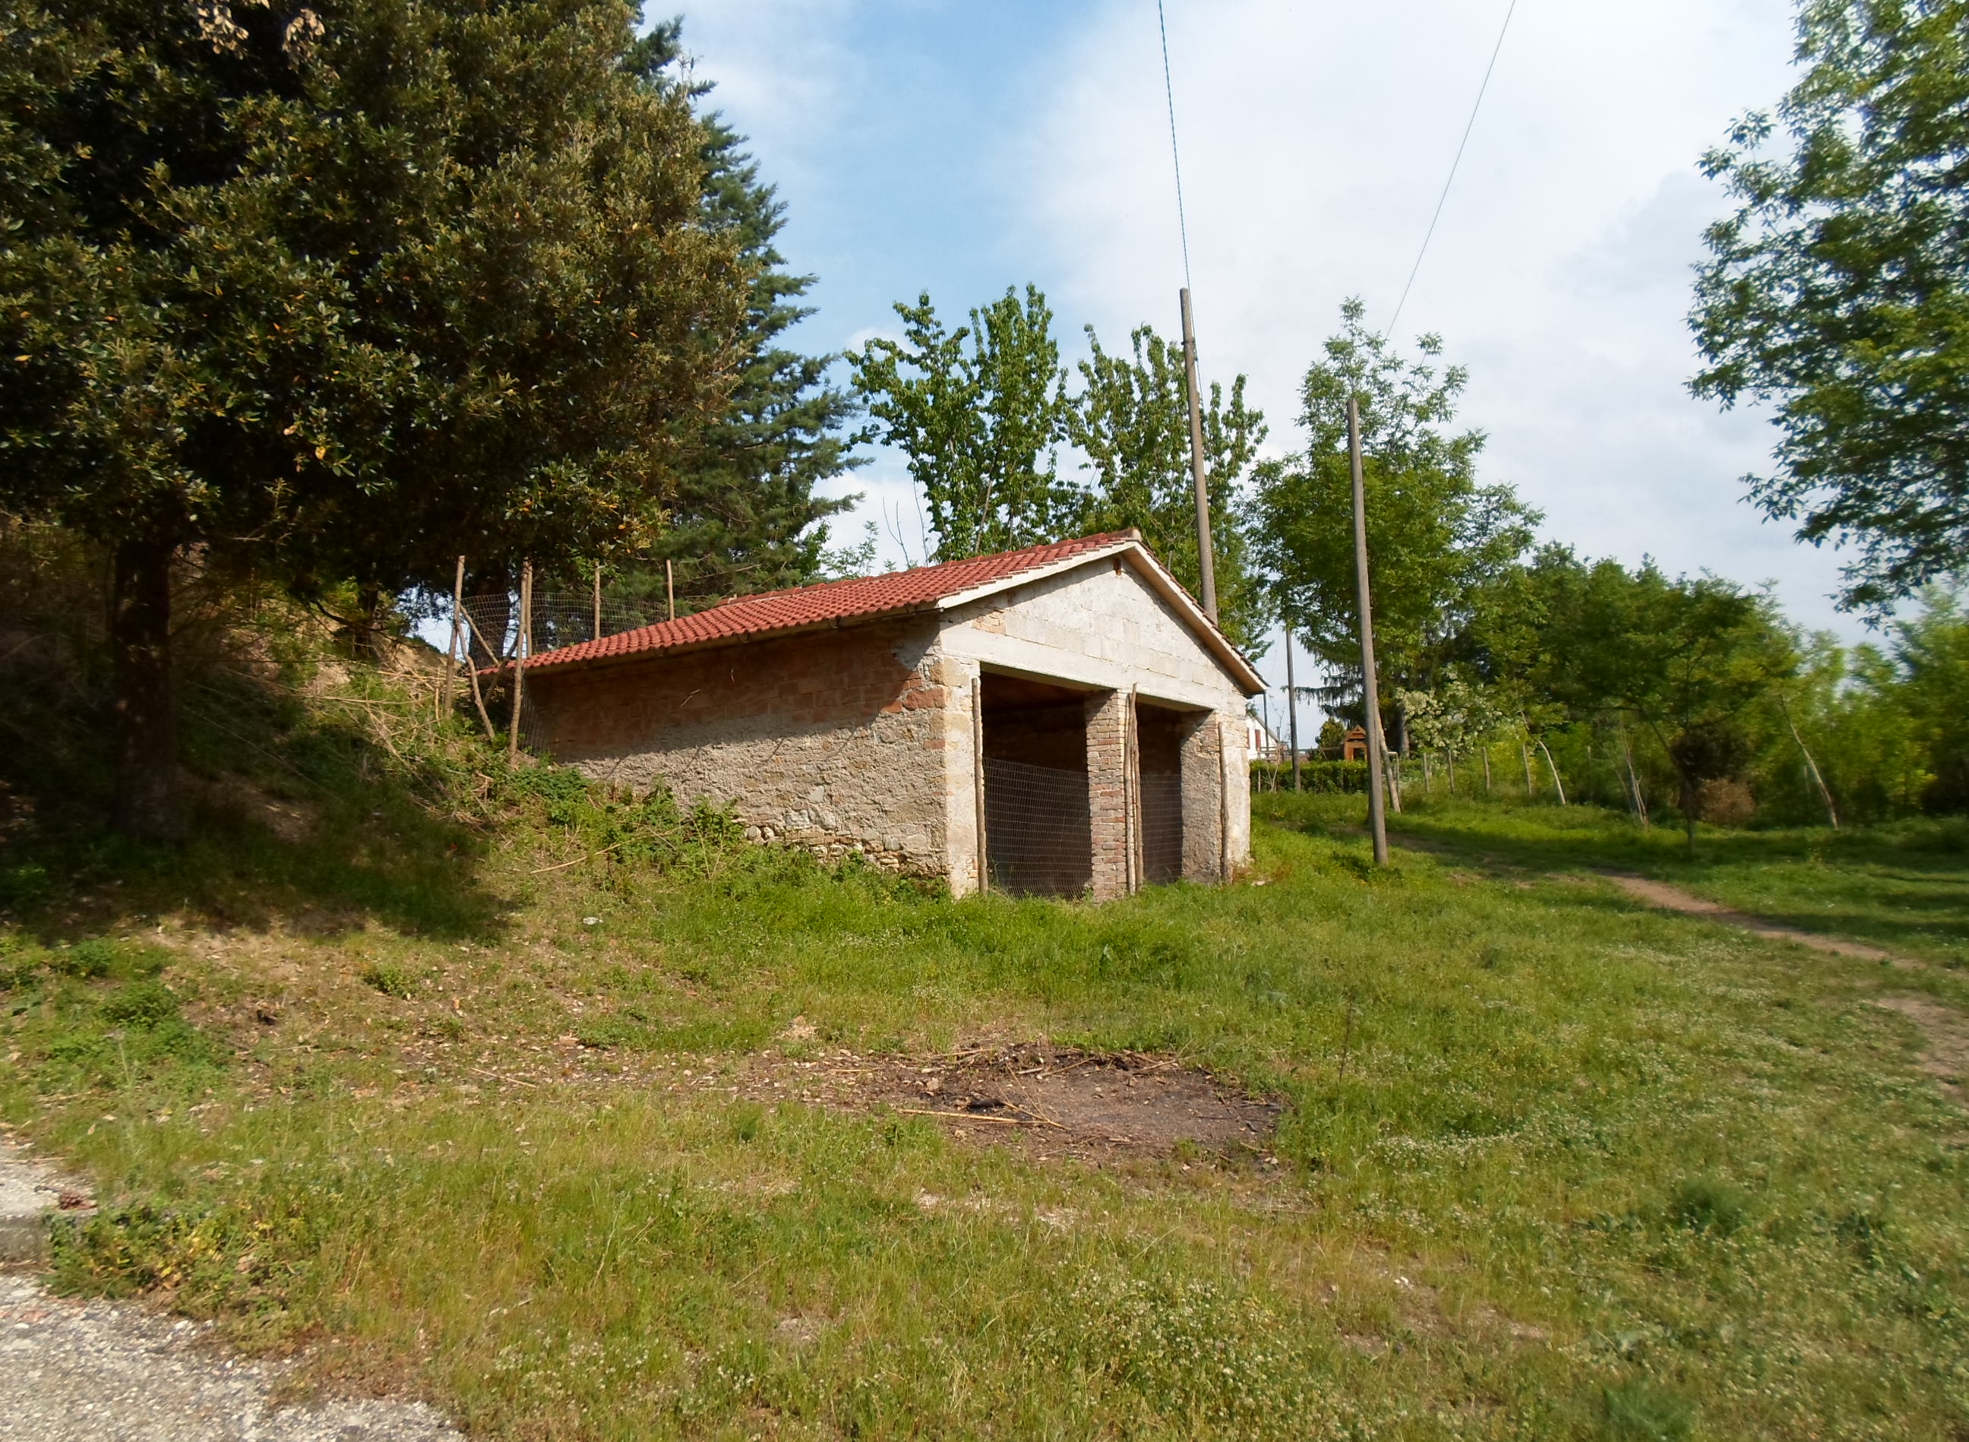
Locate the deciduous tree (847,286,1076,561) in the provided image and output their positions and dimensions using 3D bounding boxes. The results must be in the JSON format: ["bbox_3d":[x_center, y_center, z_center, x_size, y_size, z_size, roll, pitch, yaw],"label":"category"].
[{"bbox_3d":[-0.427,-2.927,22.964,3.600,8.466,3.400,-2,-6,0],"label":"deciduous tree"}]

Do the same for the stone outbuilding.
[{"bbox_3d":[-0.854,0.101,16.665,5.945,3.863,7.748,-6,-7,31],"label":"stone outbuilding"}]

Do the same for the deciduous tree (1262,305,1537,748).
[{"bbox_3d":[7.294,-3.072,26.546,5.100,9.951,5.000,-2,-6,0],"label":"deciduous tree"}]

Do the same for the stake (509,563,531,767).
[{"bbox_3d":[-4.584,-0.599,14.008,0.075,2.007,0.075,1,-6,0],"label":"stake"}]

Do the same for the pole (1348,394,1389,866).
[{"bbox_3d":[5.482,-1.349,20.364,0.190,6.828,0.190,-2,-6,0],"label":"pole"}]

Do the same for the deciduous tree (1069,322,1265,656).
[{"bbox_3d":[3.027,-2.517,23.248,3.200,8.171,3.200,-2,-6,0],"label":"deciduous tree"}]

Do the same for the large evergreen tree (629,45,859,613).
[{"bbox_3d":[-5.476,-6.214,22.303,6.300,14.643,6.300,-2,-6,0],"label":"large evergreen tree"}]

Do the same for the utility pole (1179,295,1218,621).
[{"bbox_3d":[3.275,-2.459,20.929,0.200,8.113,0.200,-4,-6,0],"label":"utility pole"}]

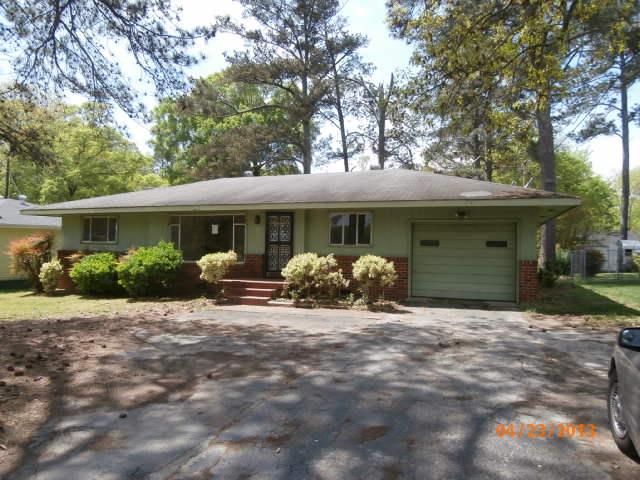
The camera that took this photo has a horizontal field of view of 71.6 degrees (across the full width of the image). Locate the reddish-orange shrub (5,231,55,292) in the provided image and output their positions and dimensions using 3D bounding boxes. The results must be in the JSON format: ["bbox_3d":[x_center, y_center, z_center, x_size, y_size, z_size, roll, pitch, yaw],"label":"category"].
[{"bbox_3d":[-11.065,0.800,16.900,1.700,2.280,1.650,0,-1,20],"label":"reddish-orange shrub"}]

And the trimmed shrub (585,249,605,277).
[{"bbox_3d":[12.868,1.069,20.800,0.850,1.250,0.850,0,-1,20],"label":"trimmed shrub"}]

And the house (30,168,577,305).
[{"bbox_3d":[-0.865,-0.477,18.921,19.110,4.680,10.570,0,-1,20],"label":"house"}]

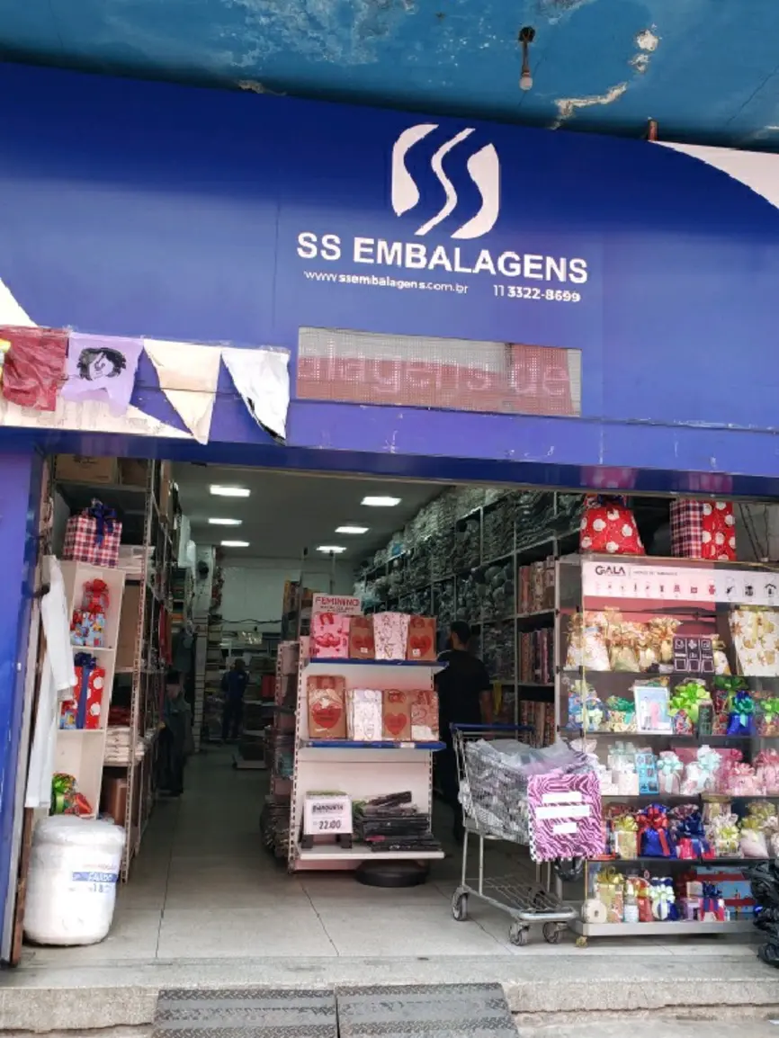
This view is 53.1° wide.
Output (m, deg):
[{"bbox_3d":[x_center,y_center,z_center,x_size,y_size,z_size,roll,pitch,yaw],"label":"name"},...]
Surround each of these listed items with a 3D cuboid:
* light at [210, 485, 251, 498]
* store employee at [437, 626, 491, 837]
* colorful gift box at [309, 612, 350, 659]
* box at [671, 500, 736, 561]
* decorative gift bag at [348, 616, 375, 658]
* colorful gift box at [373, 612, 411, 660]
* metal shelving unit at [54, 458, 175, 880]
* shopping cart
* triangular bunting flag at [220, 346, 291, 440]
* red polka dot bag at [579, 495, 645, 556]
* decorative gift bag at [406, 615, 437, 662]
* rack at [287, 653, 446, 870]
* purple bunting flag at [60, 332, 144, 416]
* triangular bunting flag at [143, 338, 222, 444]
[{"bbox_3d":[-1.904,-0.322,9.300,0.470,0.060,0.450,4,-11,-13],"label":"light"},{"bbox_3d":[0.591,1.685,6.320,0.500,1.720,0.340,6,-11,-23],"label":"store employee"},{"bbox_3d":[-0.364,0.719,4.784,0.220,0.282,0.100,4,-11,-11],"label":"colorful gift box"},{"bbox_3d":[1.800,0.068,4.485,0.290,0.360,0.200,4,-11,-13],"label":"box"},{"bbox_3d":[-0.185,0.797,5.202,0.195,0.282,0.090,4,-12,-10],"label":"decorative gift bag"},{"bbox_3d":[0.009,0.793,5.239,0.247,0.314,0.090,4,-12,-10],"label":"colorful gift box"},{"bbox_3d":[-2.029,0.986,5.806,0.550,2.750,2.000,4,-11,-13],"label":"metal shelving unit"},{"bbox_3d":[0.647,1.596,4.044,0.500,1.000,0.850,4,-11,-13],"label":"shopping cart"},{"bbox_3d":[-0.608,-0.564,3.497,0.314,0.420,0.050,3,-12,-7],"label":"triangular bunting flag"},{"bbox_3d":[1.233,0.037,4.320,0.340,0.370,0.200,3,-11,-7],"label":"red polka dot bag"},{"bbox_3d":[0.208,0.813,5.273,0.213,0.298,0.090,4,-12,-10],"label":"decorative gift bag"},{"bbox_3d":[-0.131,1.571,5.120,0.955,1.440,0.370,4,-12,-10],"label":"rack"},{"bbox_3d":[-1.234,-0.624,3.347,0.325,0.355,0.040,3,-11,-7],"label":"purple bunting flag"},{"bbox_3d":[-0.931,-0.575,3.500,0.340,0.450,0.030,3,-11,-7],"label":"triangular bunting flag"}]

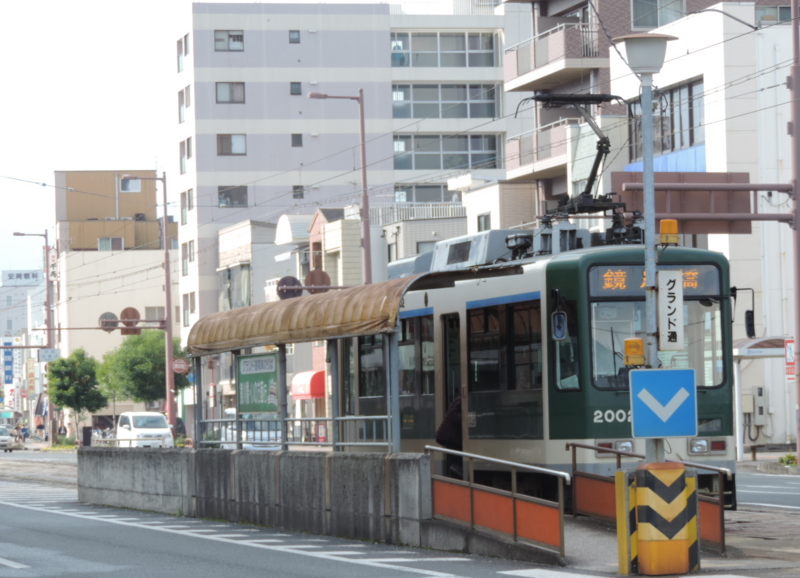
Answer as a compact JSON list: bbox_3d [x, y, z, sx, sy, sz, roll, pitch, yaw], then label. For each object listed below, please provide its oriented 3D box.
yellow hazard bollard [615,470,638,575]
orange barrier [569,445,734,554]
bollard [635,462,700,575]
[{"bbox_3d":[2.012,2.080,29.971,0.210,0.950,0.240,-1,-2,-14],"label":"yellow hazard bollard"},{"bbox_3d":[2.545,2.172,35.184,0.120,1.080,5.300,-1,-2,-14],"label":"orange barrier"},{"bbox_3d":[2.371,2.046,29.978,0.520,1.010,0.420,-1,-2,-14],"label":"bollard"}]

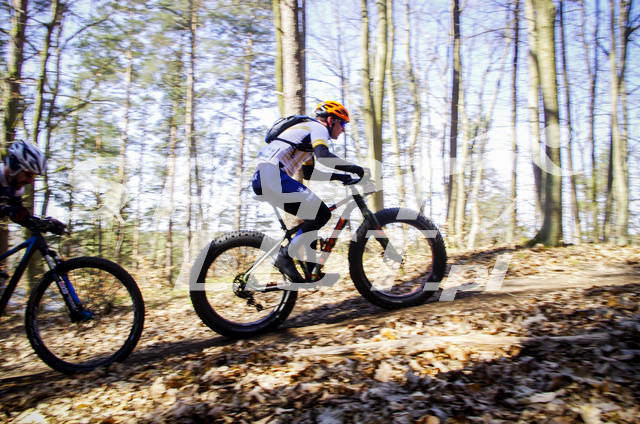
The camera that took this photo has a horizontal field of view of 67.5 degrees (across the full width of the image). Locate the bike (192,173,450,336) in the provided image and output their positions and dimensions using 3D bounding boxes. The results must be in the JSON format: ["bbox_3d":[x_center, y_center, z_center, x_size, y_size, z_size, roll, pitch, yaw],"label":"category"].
[{"bbox_3d":[0.007,0.287,3.456,1.900,1.030,0.750,-8,1,-10],"label":"bike"}]

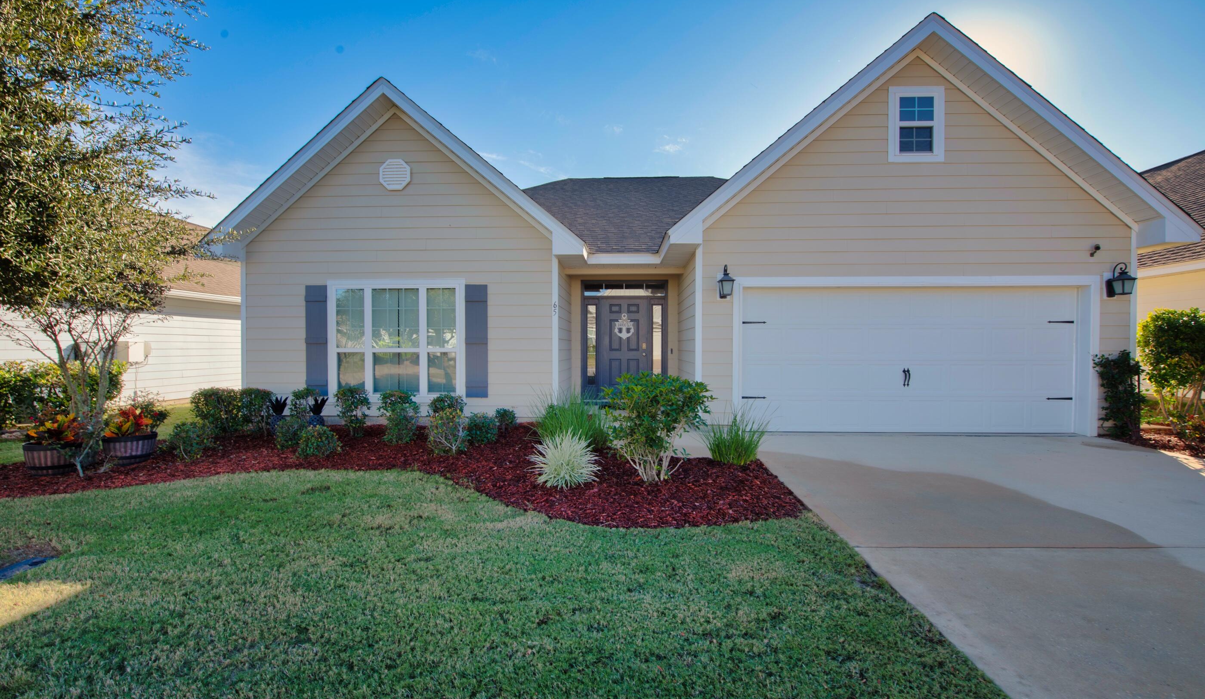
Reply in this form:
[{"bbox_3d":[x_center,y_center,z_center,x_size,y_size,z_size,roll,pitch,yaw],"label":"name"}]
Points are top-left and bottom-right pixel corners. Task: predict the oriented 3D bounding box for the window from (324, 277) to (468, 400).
[{"bbox_3d":[-3.318,-0.135,7.528,2.269,1.992,0.120,0,1,2],"label":"window"}]

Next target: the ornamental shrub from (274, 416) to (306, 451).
[{"bbox_3d":[-3.972,1.053,5.981,0.400,0.401,0.380,0,1,2],"label":"ornamental shrub"}]

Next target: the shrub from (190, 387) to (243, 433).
[{"bbox_3d":[-5.709,0.890,6.929,0.640,0.666,0.580,0,1,2],"label":"shrub"}]

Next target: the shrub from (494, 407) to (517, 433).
[{"bbox_3d":[-1.417,1.029,6.878,0.330,0.373,0.330,0,1,2],"label":"shrub"}]

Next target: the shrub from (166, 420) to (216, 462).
[{"bbox_3d":[-4.801,1.049,5.474,0.470,0.449,0.450,0,1,2],"label":"shrub"}]

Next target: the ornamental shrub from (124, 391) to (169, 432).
[{"bbox_3d":[-5.640,0.775,5.800,0.420,0.525,0.420,0,1,2],"label":"ornamental shrub"}]

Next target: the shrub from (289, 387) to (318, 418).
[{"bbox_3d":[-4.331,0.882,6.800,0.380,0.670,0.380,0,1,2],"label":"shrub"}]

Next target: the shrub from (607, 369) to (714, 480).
[{"bbox_3d":[0.550,0.758,4.683,1.090,1.065,1.000,0,1,2],"label":"shrub"}]

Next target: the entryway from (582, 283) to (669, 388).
[{"bbox_3d":[0.433,-0.129,9.132,1.699,2.453,0.300,0,1,2],"label":"entryway"}]

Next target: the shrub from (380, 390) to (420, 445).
[{"bbox_3d":[-2.836,0.922,6.550,0.520,0.711,0.550,0,1,2],"label":"shrub"}]

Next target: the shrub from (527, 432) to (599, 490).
[{"bbox_3d":[-0.408,1.134,4.950,0.750,0.497,0.720,0,1,2],"label":"shrub"}]

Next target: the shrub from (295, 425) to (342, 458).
[{"bbox_3d":[-3.403,1.084,5.618,0.470,0.363,0.440,0,1,2],"label":"shrub"}]

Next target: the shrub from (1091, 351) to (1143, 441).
[{"bbox_3d":[6.999,0.624,6.362,0.500,1.223,0.420,0,1,2],"label":"shrub"}]

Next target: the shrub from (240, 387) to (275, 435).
[{"bbox_3d":[-5.014,0.895,6.800,0.440,0.697,0.450,0,1,2],"label":"shrub"}]

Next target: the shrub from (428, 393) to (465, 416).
[{"bbox_3d":[-2.235,0.918,6.720,0.520,0.594,0.500,0,1,2],"label":"shrub"}]

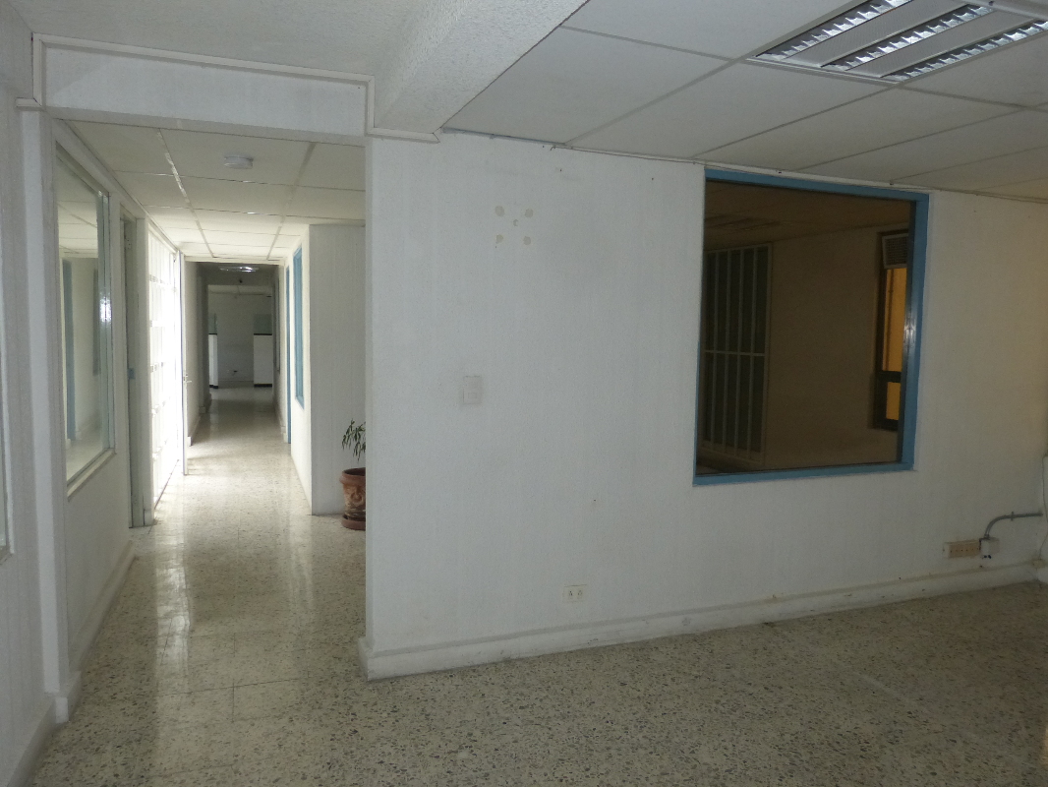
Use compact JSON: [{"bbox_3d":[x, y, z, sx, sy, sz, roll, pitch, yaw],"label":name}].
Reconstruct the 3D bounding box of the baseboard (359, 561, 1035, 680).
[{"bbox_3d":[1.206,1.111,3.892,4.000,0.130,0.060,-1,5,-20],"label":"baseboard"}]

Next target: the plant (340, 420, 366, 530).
[{"bbox_3d":[-1.167,0.556,5.639,0.420,0.840,0.420,-1,5,-20],"label":"plant"}]

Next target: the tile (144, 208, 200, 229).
[{"bbox_3d":[-2.705,-1.370,5.912,0.315,0.020,1.270,-1,5,-20],"label":"tile"}]

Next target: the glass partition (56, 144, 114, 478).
[{"bbox_3d":[-2.043,-0.329,3.525,0.060,1.340,1.220,-1,5,-20],"label":"glass partition"}]

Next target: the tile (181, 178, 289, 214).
[{"bbox_3d":[-1.820,-1.260,4.859,0.612,0.020,1.280,-1,5,-20],"label":"tile"}]

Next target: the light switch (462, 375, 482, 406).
[{"bbox_3d":[-0.217,-0.011,3.253,0.078,0.120,0.012,-1,5,-20],"label":"light switch"}]

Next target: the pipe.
[{"bbox_3d":[2.890,0.774,4.471,0.480,0.140,0.035,-1,5,-20],"label":"pipe"}]

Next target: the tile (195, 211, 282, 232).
[{"bbox_3d":[-2.277,-1.378,6.092,0.615,0.020,1.270,-1,5,-20],"label":"tile"}]

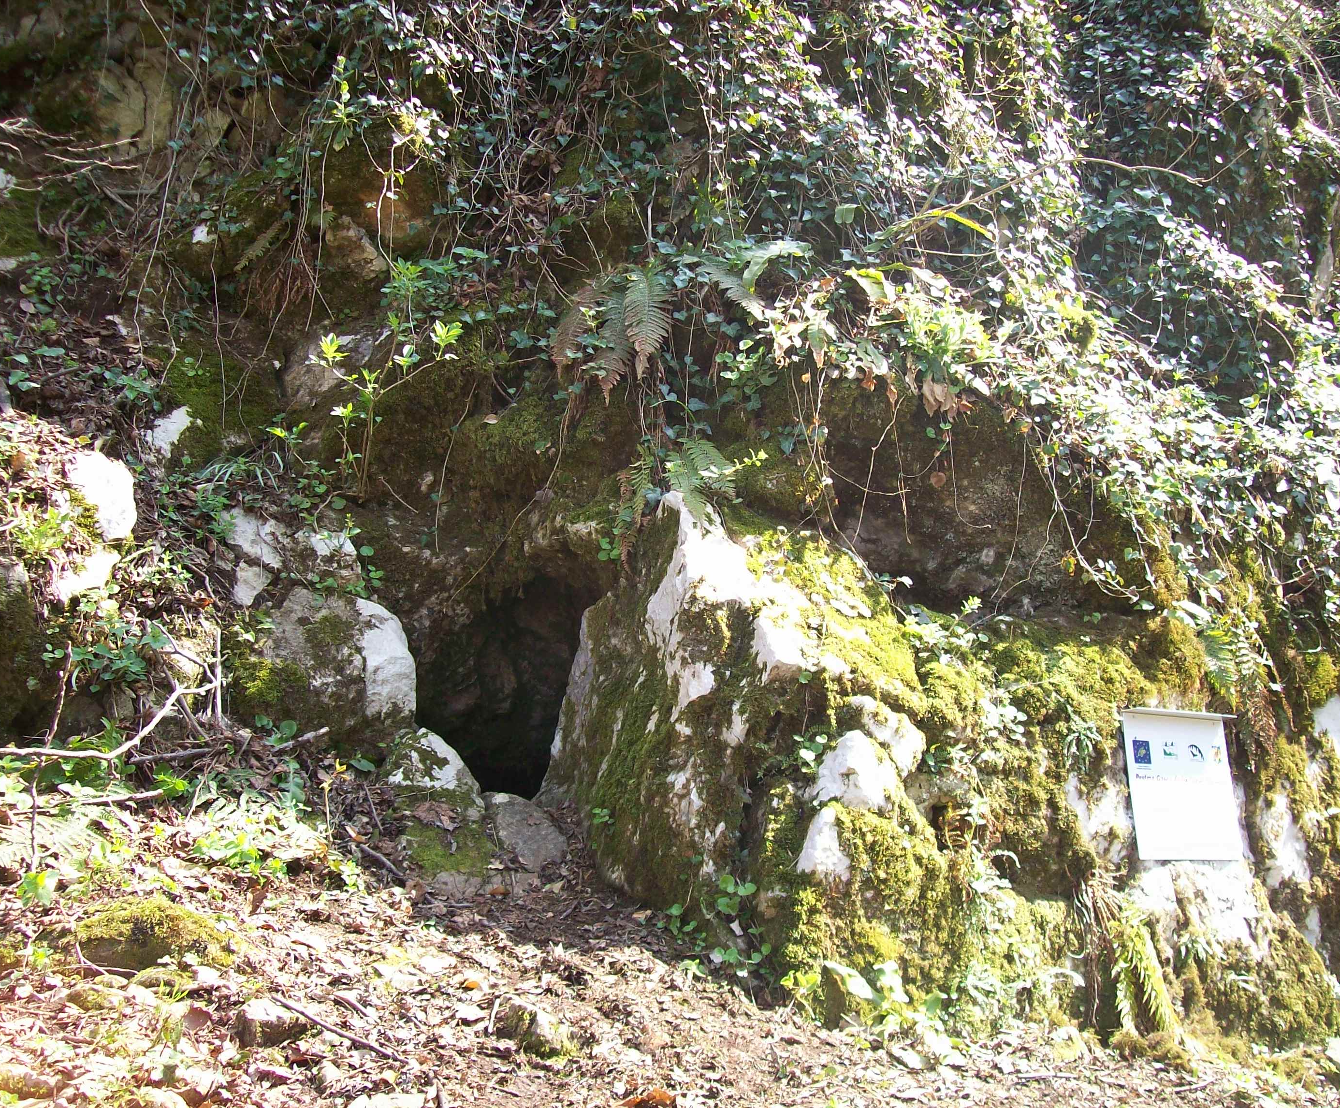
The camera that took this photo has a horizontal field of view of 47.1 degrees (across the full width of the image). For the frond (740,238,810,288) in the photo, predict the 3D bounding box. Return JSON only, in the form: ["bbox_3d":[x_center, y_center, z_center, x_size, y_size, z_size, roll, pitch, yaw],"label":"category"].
[{"bbox_3d":[0.383,-1.060,5.600,0.257,0.181,0.160,0,-2,0],"label":"frond"}]

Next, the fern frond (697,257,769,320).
[{"bbox_3d":[0.209,-0.883,5.100,0.250,0.200,0.160,-1,2,-20],"label":"fern frond"}]

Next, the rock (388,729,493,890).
[{"bbox_3d":[-0.749,0.832,5.000,0.350,0.460,0.360,0,2,-10],"label":"rock"}]

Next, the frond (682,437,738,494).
[{"bbox_3d":[0.137,-0.297,5.200,0.191,0.191,0.150,0,-2,0],"label":"frond"}]

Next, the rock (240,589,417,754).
[{"bbox_3d":[-1.170,0.393,5.200,0.580,0.540,0.480,-1,2,-15],"label":"rock"}]

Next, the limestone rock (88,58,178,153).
[{"bbox_3d":[-2.378,-1.985,6.800,0.398,0.406,0.320,0,-2,0],"label":"limestone rock"}]

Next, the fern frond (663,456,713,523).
[{"bbox_3d":[0.058,-0.208,5.000,0.160,0.220,0.120,0,2,0],"label":"fern frond"}]

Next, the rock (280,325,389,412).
[{"bbox_3d":[-1.222,-0.675,5.600,0.400,0.310,0.280,0,2,-10],"label":"rock"}]

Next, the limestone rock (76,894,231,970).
[{"bbox_3d":[-1.452,1.064,4.300,0.426,0.175,0.300,0,-2,0],"label":"limestone rock"}]

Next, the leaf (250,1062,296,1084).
[{"bbox_3d":[-0.968,1.266,3.750,0.110,0.040,0.080,0,2,0],"label":"leaf"}]

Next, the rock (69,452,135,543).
[{"bbox_3d":[-1.883,-0.193,5.100,0.230,0.290,0.240,0,-2,0],"label":"rock"}]

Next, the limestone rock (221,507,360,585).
[{"bbox_3d":[-1.384,-0.029,5.600,0.509,0.268,0.340,0,-2,0],"label":"limestone rock"}]

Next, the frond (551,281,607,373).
[{"bbox_3d":[-0.332,-0.829,5.600,0.200,0.332,0.160,0,-2,0],"label":"frond"}]

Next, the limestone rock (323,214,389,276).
[{"bbox_3d":[-1.183,-1.165,5.800,0.250,0.240,0.190,-1,2,-15],"label":"limestone rock"}]

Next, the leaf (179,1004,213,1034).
[{"bbox_3d":[-1.215,1.194,3.950,0.089,0.062,0.050,0,-2,0],"label":"leaf"}]

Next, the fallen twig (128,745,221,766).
[{"bbox_3d":[-1.577,0.642,4.900,0.310,0.035,0.035,-9,0,0],"label":"fallen twig"}]

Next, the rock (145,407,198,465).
[{"bbox_3d":[-1.898,-0.450,5.850,0.198,0.213,0.180,0,-2,0],"label":"rock"}]

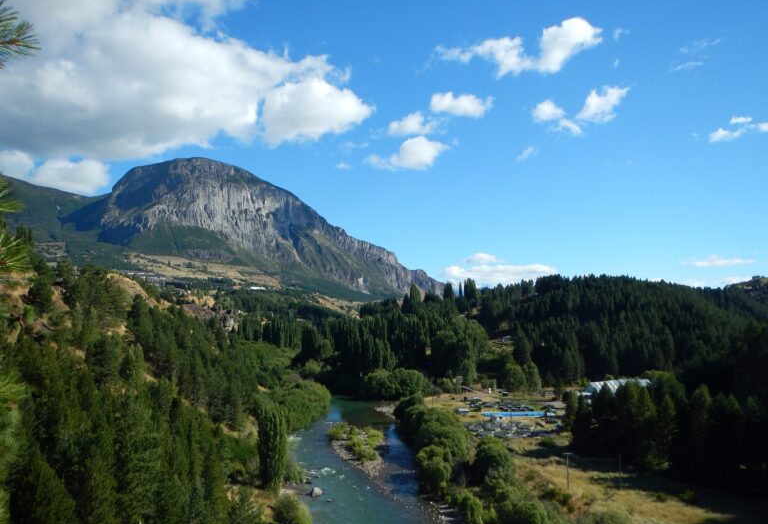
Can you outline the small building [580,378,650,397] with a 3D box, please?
[{"bbox_3d":[100.400,54.000,264.000,29.000,7.000,11.500,0,-2,-17],"label":"small building"}]

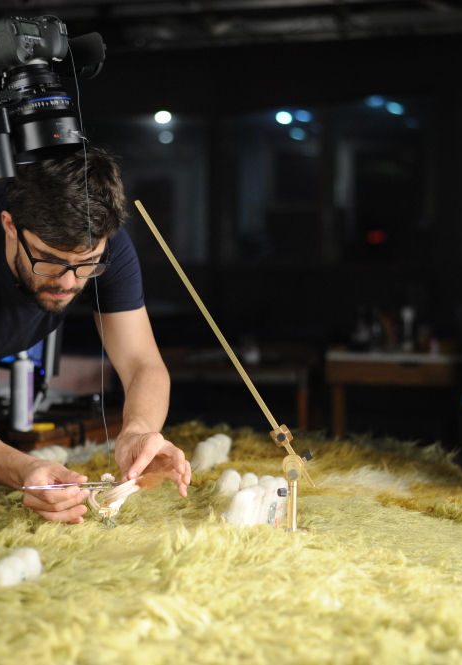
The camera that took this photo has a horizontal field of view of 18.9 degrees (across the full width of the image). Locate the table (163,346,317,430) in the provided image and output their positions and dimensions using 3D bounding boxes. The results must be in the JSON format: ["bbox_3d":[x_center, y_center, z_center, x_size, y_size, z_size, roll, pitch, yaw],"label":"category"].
[{"bbox_3d":[-0.021,0.491,5.955,0.800,0.760,0.950,0,5,8],"label":"table"}]

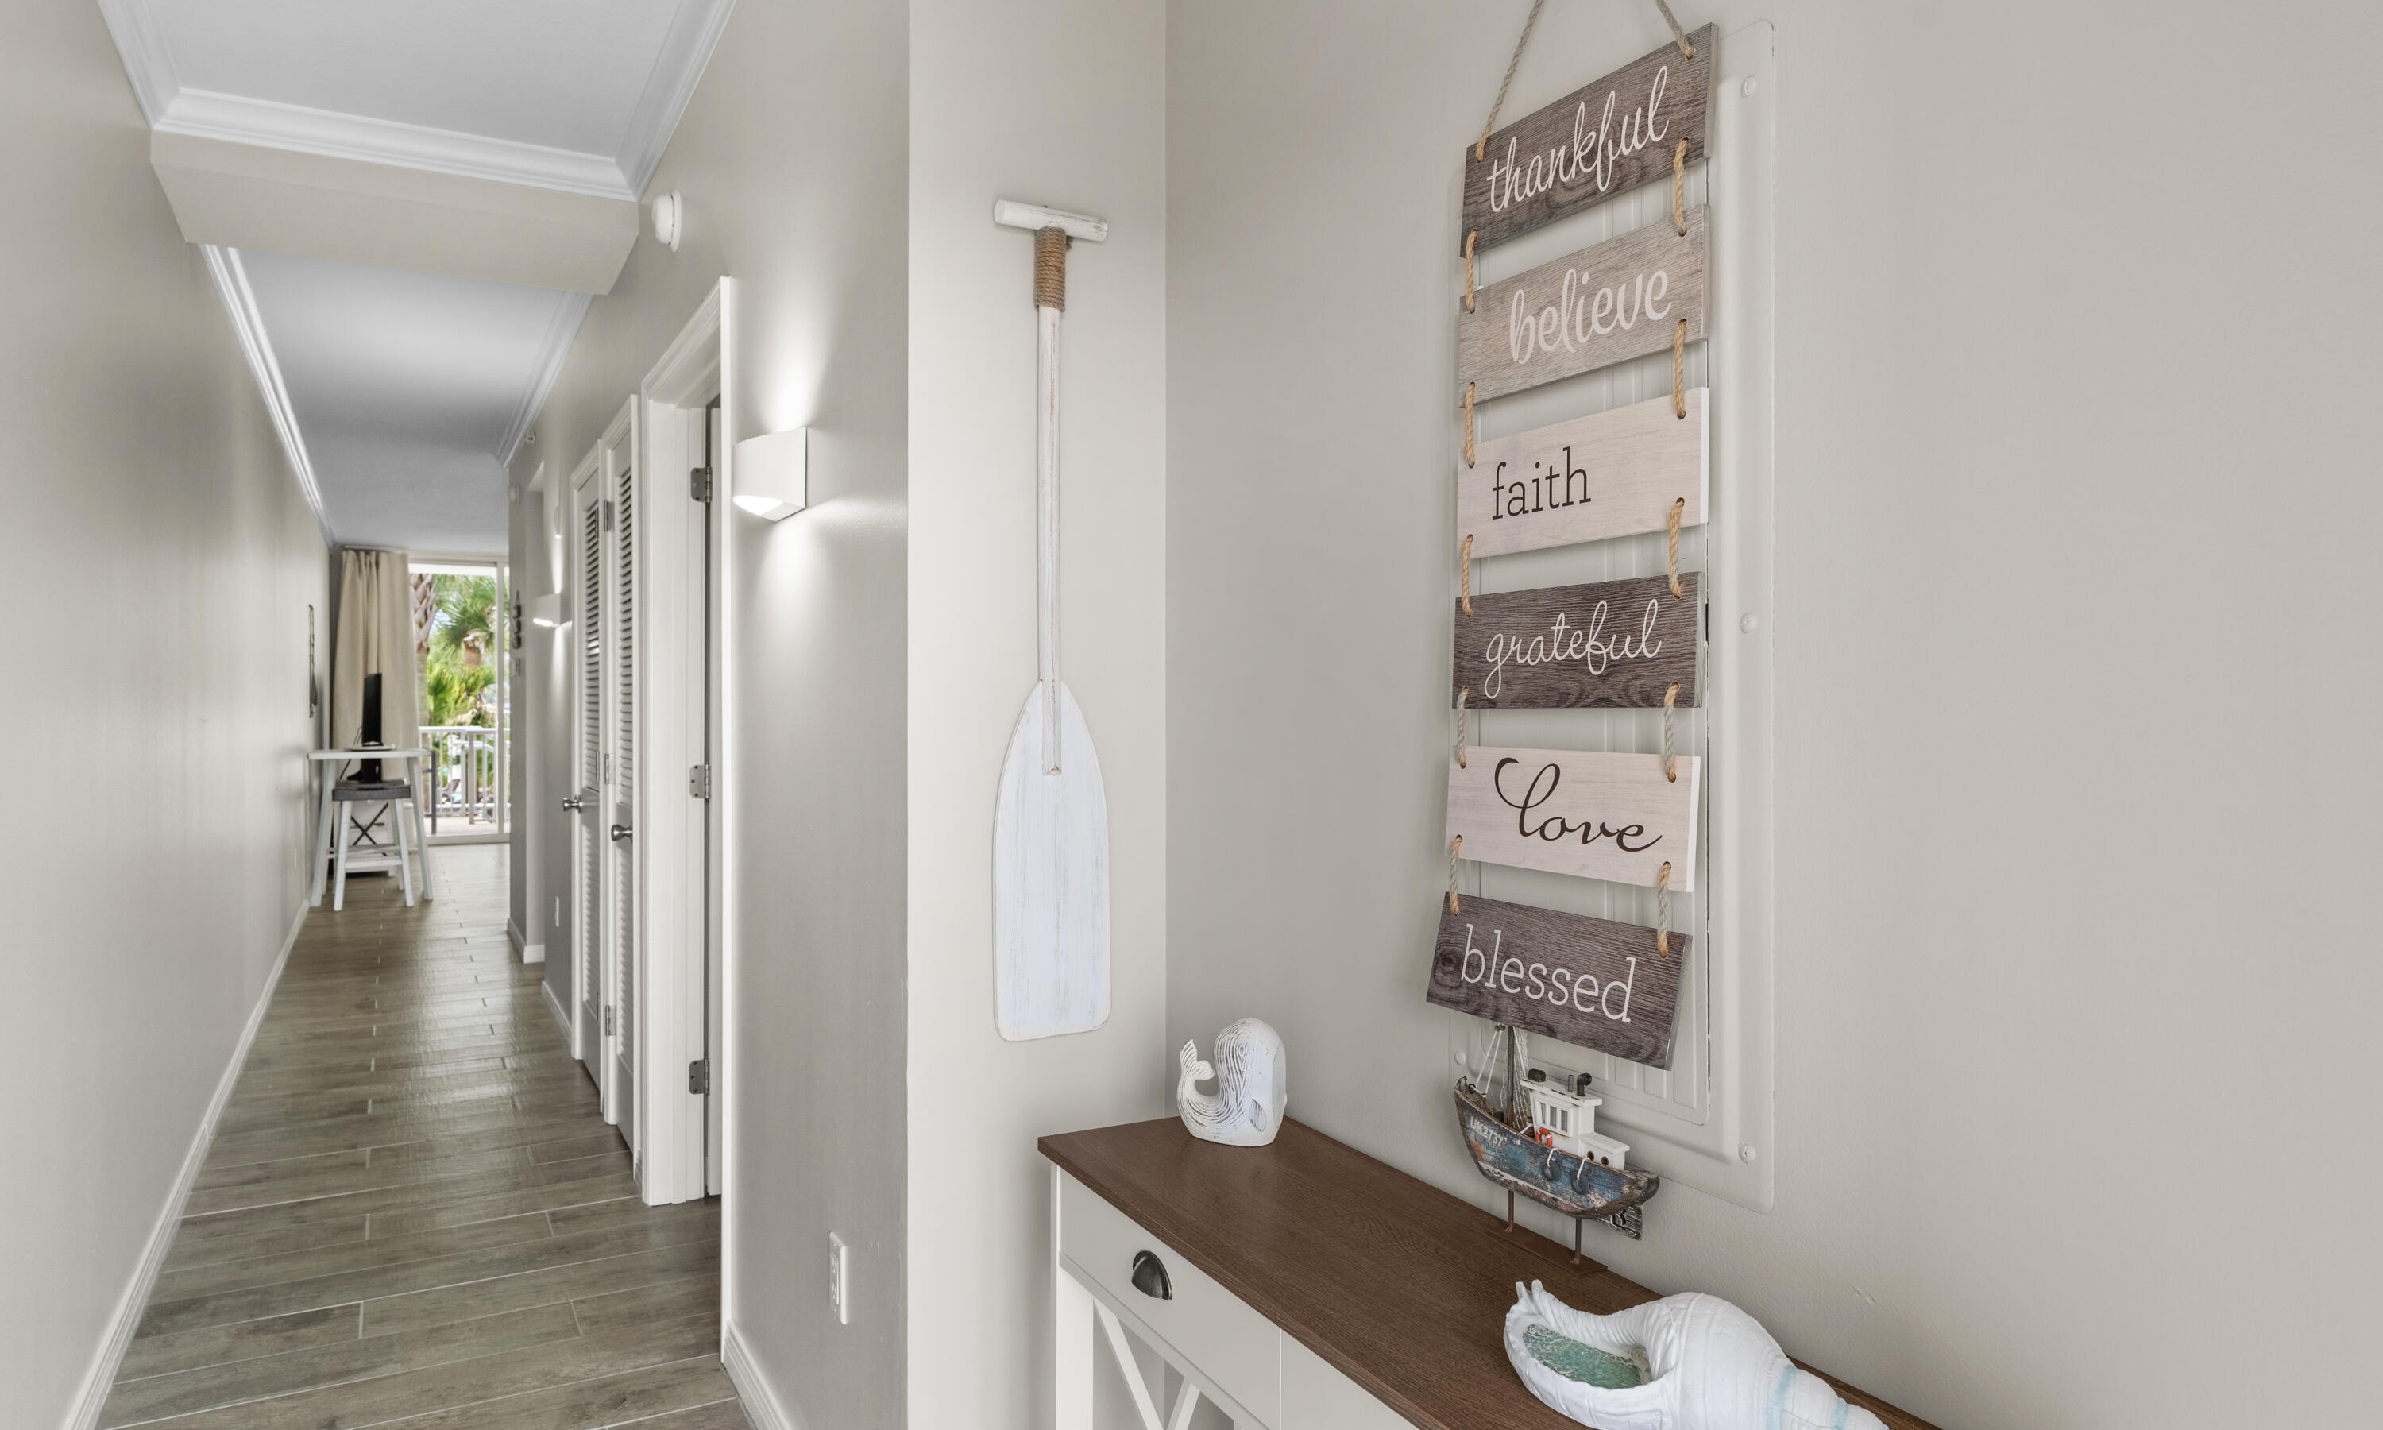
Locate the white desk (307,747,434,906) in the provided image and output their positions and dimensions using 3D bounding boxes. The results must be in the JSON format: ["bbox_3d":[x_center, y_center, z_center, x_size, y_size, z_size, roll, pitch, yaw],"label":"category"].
[{"bbox_3d":[-5.444,0.721,9.229,0.660,0.975,0.700,0,1,-30],"label":"white desk"}]

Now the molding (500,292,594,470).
[{"bbox_3d":[-2.933,-1.436,6.197,0.062,0.080,4.220,0,1,-30],"label":"molding"}]

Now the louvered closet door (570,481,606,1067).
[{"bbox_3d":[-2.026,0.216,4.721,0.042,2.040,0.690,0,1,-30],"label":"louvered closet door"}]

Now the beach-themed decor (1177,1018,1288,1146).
[{"bbox_3d":[0.048,0.421,1.611,0.124,0.136,0.080,0,1,25],"label":"beach-themed decor"}]

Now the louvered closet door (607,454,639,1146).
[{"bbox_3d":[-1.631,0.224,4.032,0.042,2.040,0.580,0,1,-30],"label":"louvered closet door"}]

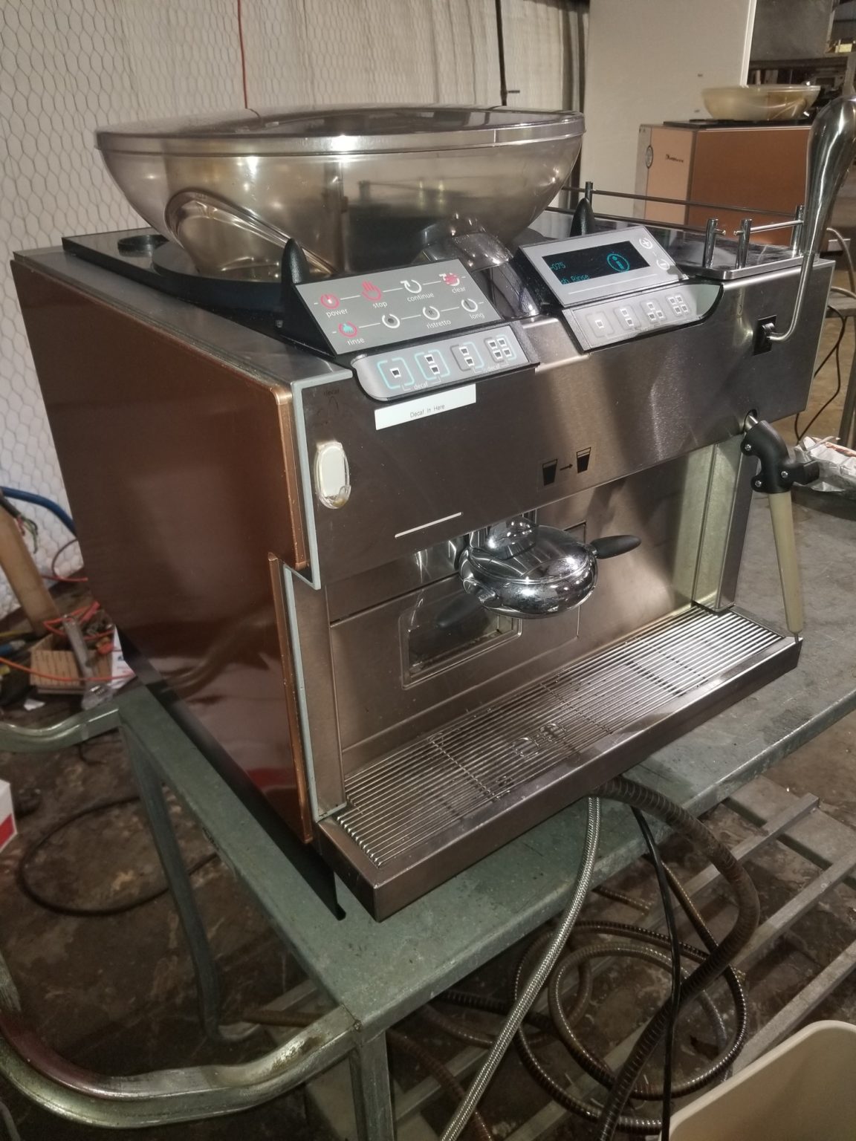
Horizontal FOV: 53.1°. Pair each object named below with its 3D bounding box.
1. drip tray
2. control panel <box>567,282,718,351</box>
[{"bbox_3d":[0.138,0.141,0.780,0.512,0.037,0.110,-21,34,-30],"label":"drip tray"},{"bbox_3d":[0.163,-0.187,0.628,0.160,0.030,0.008,-21,-9,-30],"label":"control panel"}]

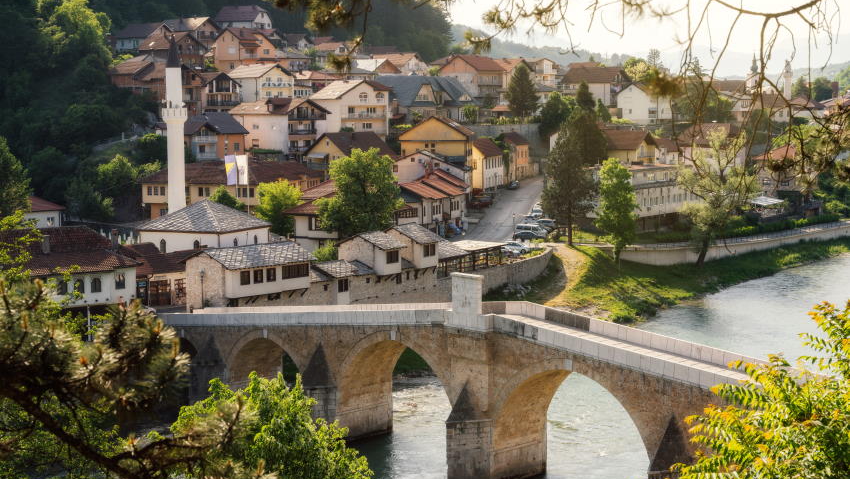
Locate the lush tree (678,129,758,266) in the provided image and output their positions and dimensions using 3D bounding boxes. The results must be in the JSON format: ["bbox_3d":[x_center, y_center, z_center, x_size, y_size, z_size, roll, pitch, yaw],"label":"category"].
[{"bbox_3d":[44.973,-6.436,199.000,12.200,21.000,12.200,1,6,13],"label":"lush tree"}]

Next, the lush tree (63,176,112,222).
[{"bbox_3d":[-48.710,-5.860,188.000,6.400,6.500,6.000,0,7,0],"label":"lush tree"}]

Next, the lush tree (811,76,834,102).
[{"bbox_3d":[111.717,-41.595,365.000,6.600,8.800,6.600,0,5,0],"label":"lush tree"}]

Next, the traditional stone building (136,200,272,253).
[{"bbox_3d":[-25.690,-0.760,152.000,10.700,8.200,10.700,5,8,36],"label":"traditional stone building"}]

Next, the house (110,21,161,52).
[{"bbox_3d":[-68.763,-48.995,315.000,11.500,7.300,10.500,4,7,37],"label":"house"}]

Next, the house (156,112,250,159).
[{"bbox_3d":[-39.150,-18.070,229.000,14.800,8.600,10.000,-1,7,-8],"label":"house"}]

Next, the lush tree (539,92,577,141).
[{"bbox_3d":[25.710,-23.867,252.000,7.400,9.400,7.400,0,6,6],"label":"lush tree"}]

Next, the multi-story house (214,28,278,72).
[{"bbox_3d":[-39.172,-41.257,285.000,11.000,10.300,10.500,-4,7,-38],"label":"multi-story house"}]

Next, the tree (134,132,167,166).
[{"bbox_3d":[-45.699,-15.038,217.000,5.700,5.800,5.700,-2,6,-12],"label":"tree"}]

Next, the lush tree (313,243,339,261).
[{"bbox_3d":[-11.109,1.563,145.000,3.200,3.600,3.200,-1,6,-4],"label":"lush tree"}]

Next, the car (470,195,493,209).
[{"bbox_3d":[8.969,-6.038,208.000,4.100,1.550,1.750,2,6,21],"label":"car"}]

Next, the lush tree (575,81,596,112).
[{"bbox_3d":[31.612,-27.489,255.000,4.300,7.800,4.300,0,5,0],"label":"lush tree"}]

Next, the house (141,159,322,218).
[{"bbox_3d":[-27.266,-6.905,183.000,23.500,9.000,12.500,1,5,13],"label":"house"}]

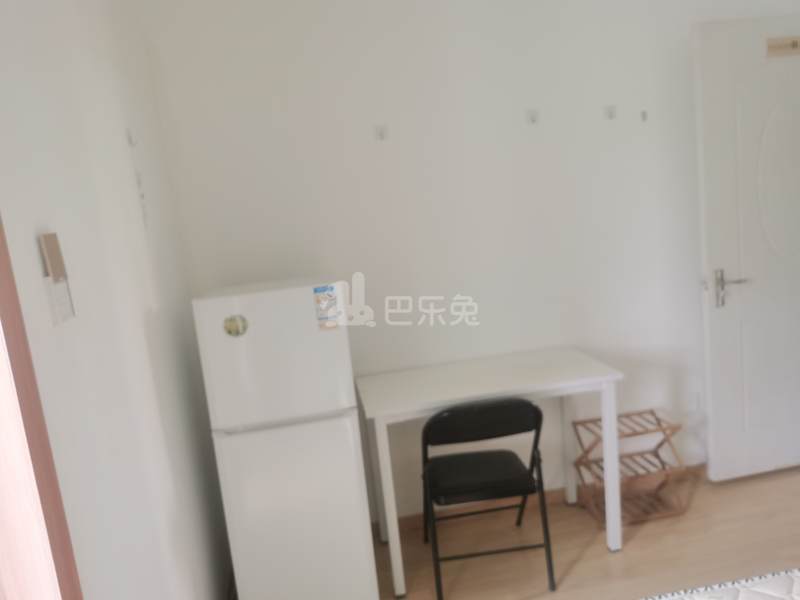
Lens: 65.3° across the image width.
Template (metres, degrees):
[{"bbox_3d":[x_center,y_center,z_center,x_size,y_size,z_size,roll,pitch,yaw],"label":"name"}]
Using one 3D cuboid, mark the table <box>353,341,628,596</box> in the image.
[{"bbox_3d":[0.366,0.679,2.632,0.993,0.742,0.516,-7,9,-9],"label":"table"}]

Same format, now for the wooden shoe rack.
[{"bbox_3d":[1.024,0.751,2.790,0.411,0.416,0.238,-7,9,-9],"label":"wooden shoe rack"}]

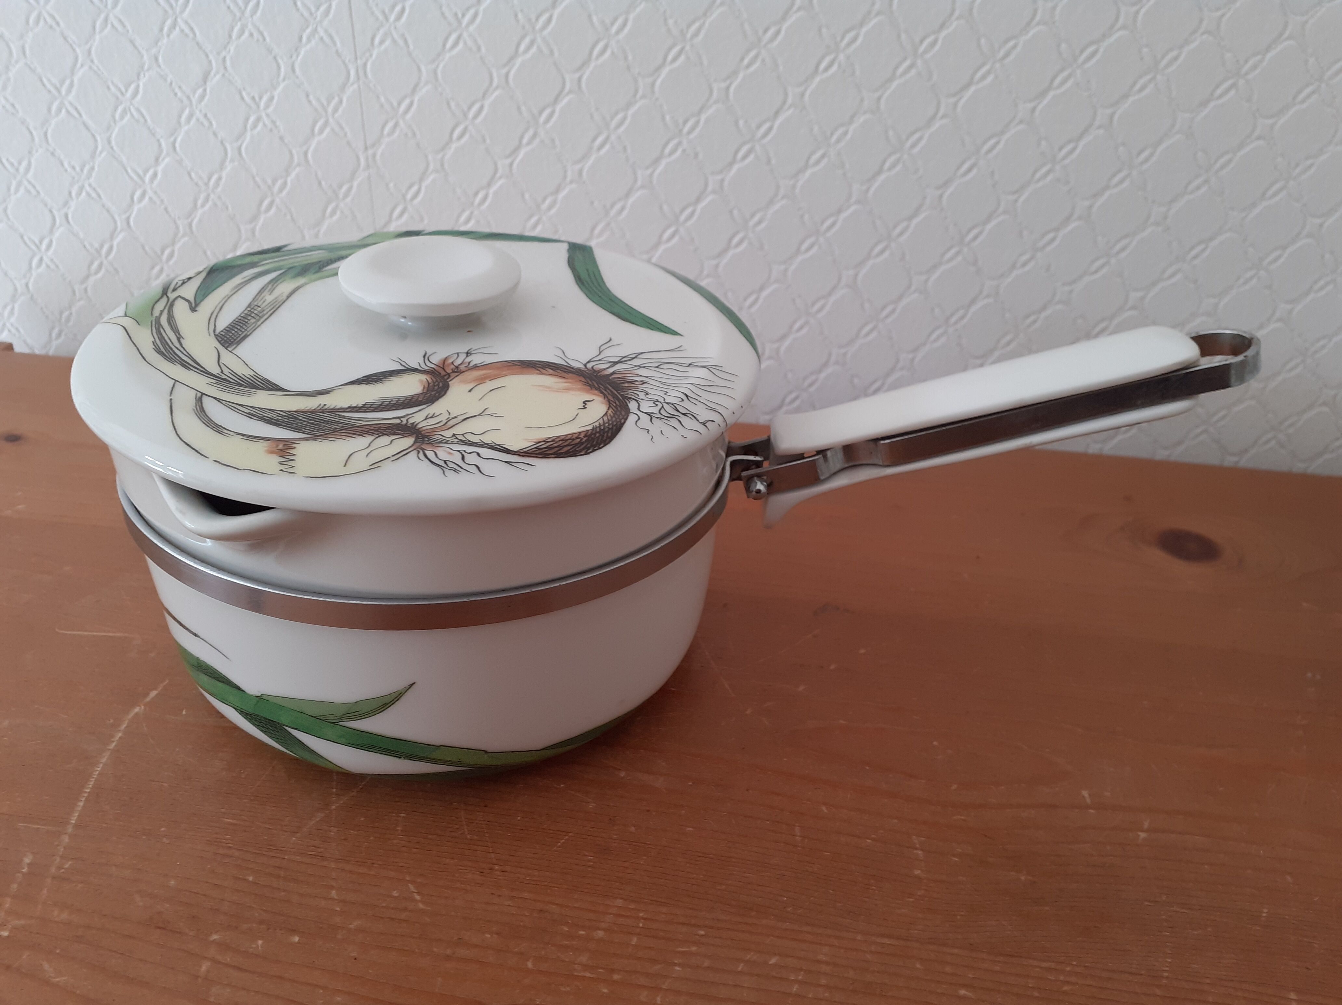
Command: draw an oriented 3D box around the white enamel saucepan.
[{"bbox_3d":[-0.004,-0.006,0.317,0.316,0.123,0.185,6,32,3],"label":"white enamel saucepan"}]

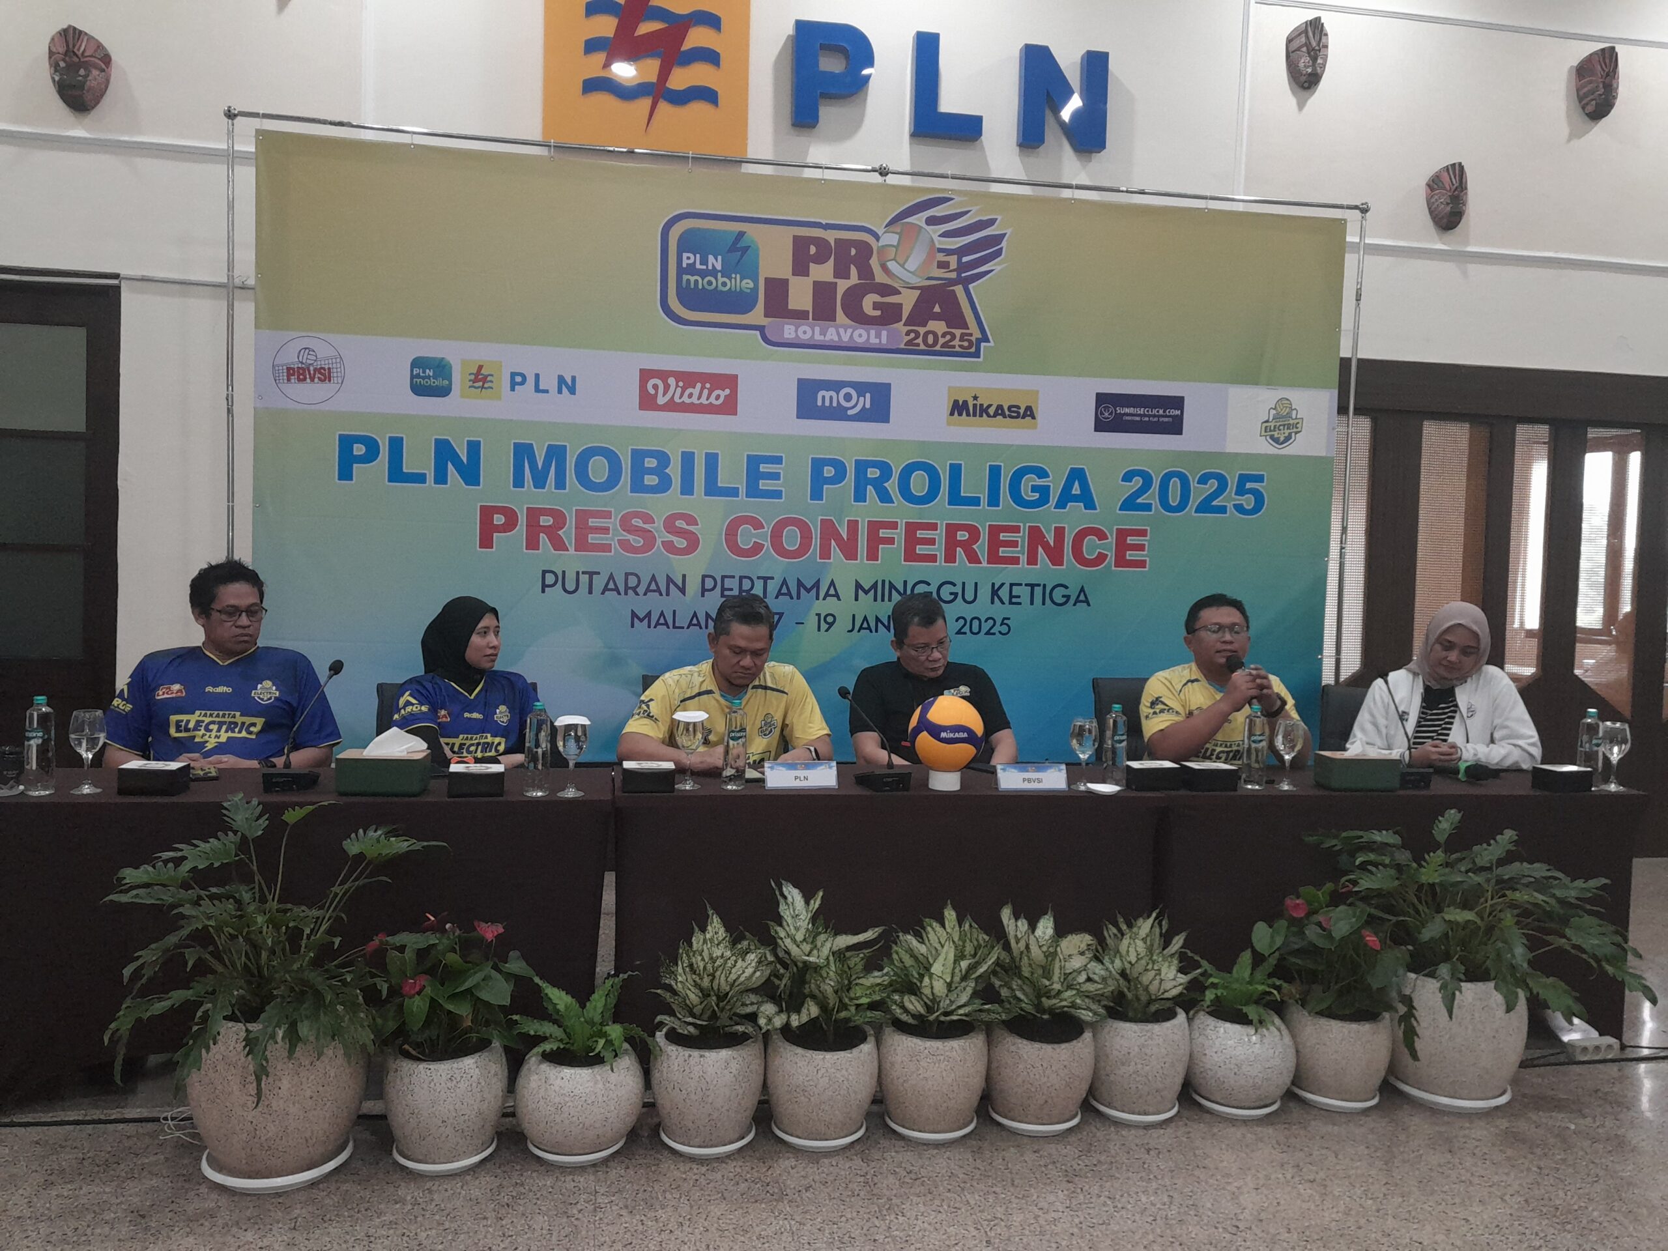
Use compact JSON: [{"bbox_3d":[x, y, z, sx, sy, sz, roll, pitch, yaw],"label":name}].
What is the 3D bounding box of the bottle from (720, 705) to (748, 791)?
[{"bbox_3d":[-0.266,0.318,3.485,0.065,0.232,0.065,1,2,-10],"label":"bottle"}]

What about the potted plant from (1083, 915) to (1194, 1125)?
[{"bbox_3d":[0.786,0.974,3.299,0.270,0.510,0.275,1,3,-11],"label":"potted plant"}]

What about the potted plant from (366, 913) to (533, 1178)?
[{"bbox_3d":[-0.864,0.927,2.943,0.360,0.542,0.350,1,3,-11],"label":"potted plant"}]

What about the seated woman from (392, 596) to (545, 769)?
[{"bbox_3d":[-1.043,0.538,3.780,0.520,1.239,0.760,1,2,-19],"label":"seated woman"}]

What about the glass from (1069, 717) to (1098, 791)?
[{"bbox_3d":[0.706,0.359,3.662,0.081,0.194,0.081,1,2,-10],"label":"glass"}]

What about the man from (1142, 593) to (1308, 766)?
[{"bbox_3d":[1.262,0.552,4.131,0.560,1.309,0.800,1,3,-12],"label":"man"}]

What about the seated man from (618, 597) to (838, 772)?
[{"bbox_3d":[-0.325,0.538,3.930,0.630,1.271,0.780,1,2,-8],"label":"seated man"}]

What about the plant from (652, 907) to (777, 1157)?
[{"bbox_3d":[-0.278,0.922,3.028,0.291,0.559,0.291,1,2,-11],"label":"plant"}]

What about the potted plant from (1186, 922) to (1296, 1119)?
[{"bbox_3d":[1.050,1.010,3.362,0.285,0.445,0.280,1,2,-10],"label":"potted plant"}]

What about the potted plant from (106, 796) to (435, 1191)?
[{"bbox_3d":[-1.241,0.782,2.877,0.710,0.810,0.600,1,3,-11],"label":"potted plant"}]

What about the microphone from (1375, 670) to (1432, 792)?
[{"bbox_3d":[1.689,0.311,3.930,0.120,0.331,0.252,1,2,-15],"label":"microphone"}]

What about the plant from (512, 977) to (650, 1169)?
[{"bbox_3d":[-0.578,0.993,2.974,0.313,0.403,0.313,1,2,-11],"label":"plant"}]

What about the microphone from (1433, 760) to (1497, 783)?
[{"bbox_3d":[1.951,0.452,4.092,0.250,0.053,0.055,3,2,22],"label":"microphone"}]

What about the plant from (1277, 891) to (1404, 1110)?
[{"bbox_3d":[1.335,0.961,3.412,0.345,0.558,0.350,1,3,-11],"label":"plant"}]

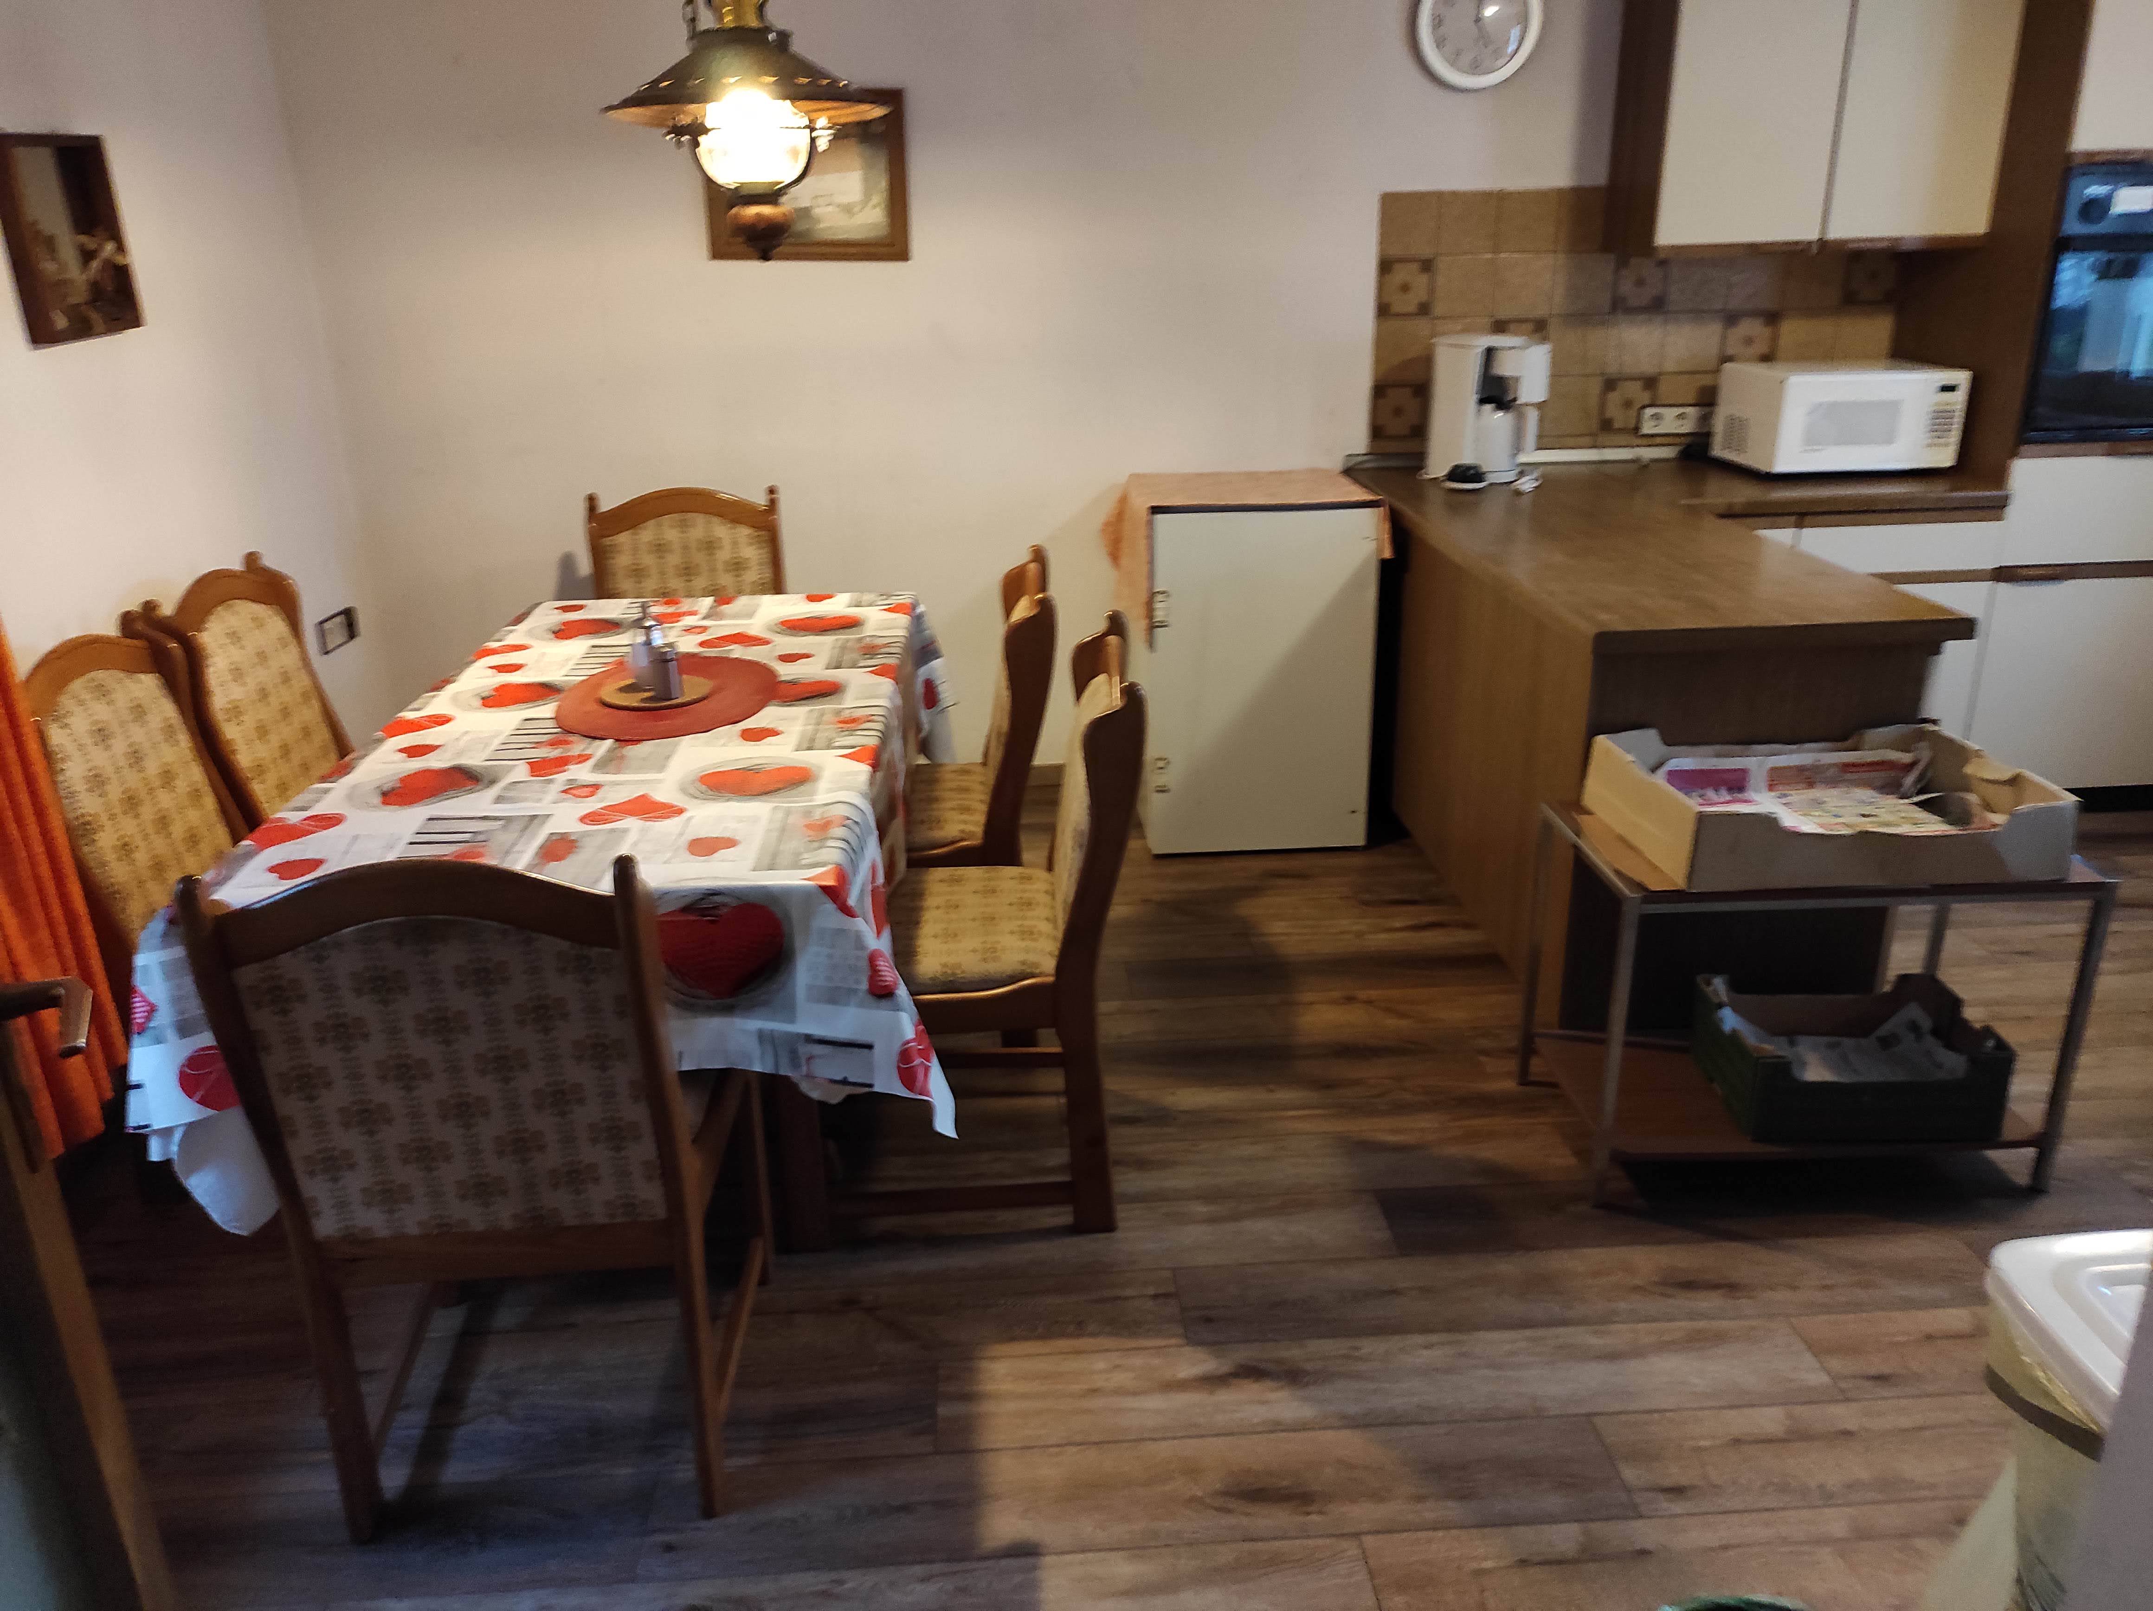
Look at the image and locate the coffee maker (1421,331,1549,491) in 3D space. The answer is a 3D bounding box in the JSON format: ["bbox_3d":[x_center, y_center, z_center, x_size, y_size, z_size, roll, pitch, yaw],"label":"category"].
[{"bbox_3d":[1.127,-1.085,4.259,0.270,0.375,0.180,18,28,41],"label":"coffee maker"}]

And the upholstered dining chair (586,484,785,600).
[{"bbox_3d":[-0.944,-0.290,3.761,0.490,0.875,0.560,-3,20,-5],"label":"upholstered dining chair"}]

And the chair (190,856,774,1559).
[{"bbox_3d":[-0.682,0.378,1.909,0.490,0.875,0.560,-3,20,-3],"label":"chair"}]

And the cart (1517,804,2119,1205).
[{"bbox_3d":[1.150,0.299,2.515,0.722,0.527,0.410,-2,20,-2],"label":"cart"}]

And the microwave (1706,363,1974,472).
[{"bbox_3d":[1.920,-0.977,3.911,0.462,0.240,0.325,-2,20,-2],"label":"microwave"}]

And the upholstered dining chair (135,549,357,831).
[{"bbox_3d":[-1.380,-0.040,3.103,0.560,0.875,0.490,-3,20,-6],"label":"upholstered dining chair"}]

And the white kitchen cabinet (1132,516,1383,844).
[{"bbox_3d":[0.463,-0.400,4.214,0.570,0.910,0.540,-2,21,-2],"label":"white kitchen cabinet"}]

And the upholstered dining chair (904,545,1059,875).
[{"bbox_3d":[-0.317,-0.019,2.974,0.560,0.875,0.490,-3,20,-3],"label":"upholstered dining chair"}]

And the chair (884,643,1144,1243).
[{"bbox_3d":[-0.190,0.198,2.630,0.580,0.953,0.460,-2,21,-2],"label":"chair"}]

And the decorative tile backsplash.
[{"bbox_3d":[1.441,-1.242,3.980,1.365,0.635,0.015,-2,20,-2],"label":"decorative tile backsplash"}]

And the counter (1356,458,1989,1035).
[{"bbox_3d":[1.275,-0.266,3.904,0.730,0.850,1.850,-2,21,-2],"label":"counter"}]

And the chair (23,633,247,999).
[{"bbox_3d":[-1.431,0.158,2.806,0.580,0.953,0.460,-2,21,-2],"label":"chair"}]

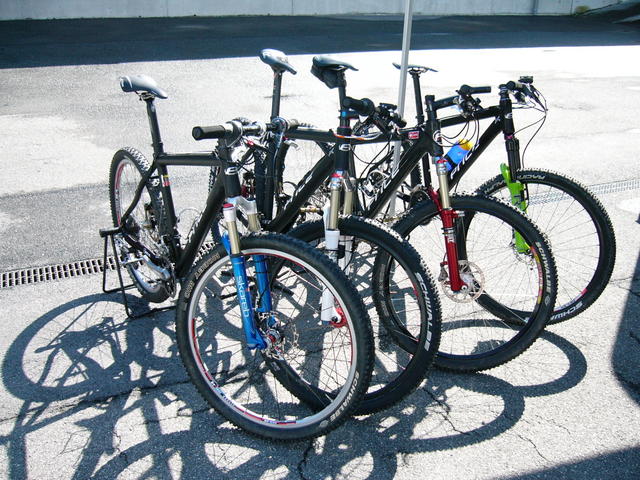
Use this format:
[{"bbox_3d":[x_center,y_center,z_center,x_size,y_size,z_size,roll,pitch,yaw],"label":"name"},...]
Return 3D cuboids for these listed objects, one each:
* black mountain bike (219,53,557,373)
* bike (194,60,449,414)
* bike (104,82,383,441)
[{"bbox_3d":[0.237,-0.228,2.772,0.550,1.072,1.604,-13,28,-29],"label":"black mountain bike"},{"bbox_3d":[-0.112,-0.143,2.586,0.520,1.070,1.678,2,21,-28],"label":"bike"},{"bbox_3d":[-0.447,-0.041,2.357,0.530,1.002,1.669,-15,29,-32],"label":"bike"}]

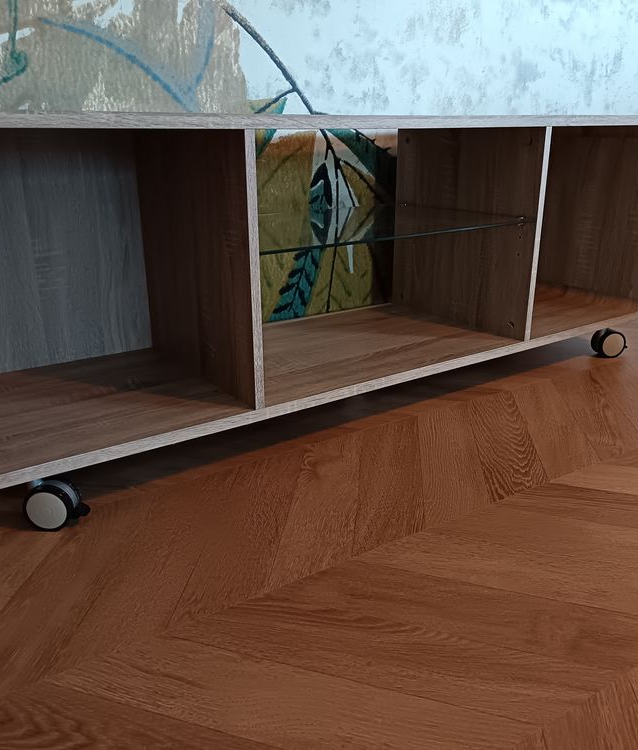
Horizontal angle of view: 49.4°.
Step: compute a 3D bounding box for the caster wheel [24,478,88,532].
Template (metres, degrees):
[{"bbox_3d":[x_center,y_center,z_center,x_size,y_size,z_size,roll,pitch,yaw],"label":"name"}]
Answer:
[{"bbox_3d":[-0.339,0.166,0.907,0.078,0.066,0.043,2,20,7],"label":"caster wheel"}]

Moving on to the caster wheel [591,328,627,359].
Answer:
[{"bbox_3d":[0.666,-0.076,1.577,0.078,0.066,0.043,-4,20,-11],"label":"caster wheel"}]

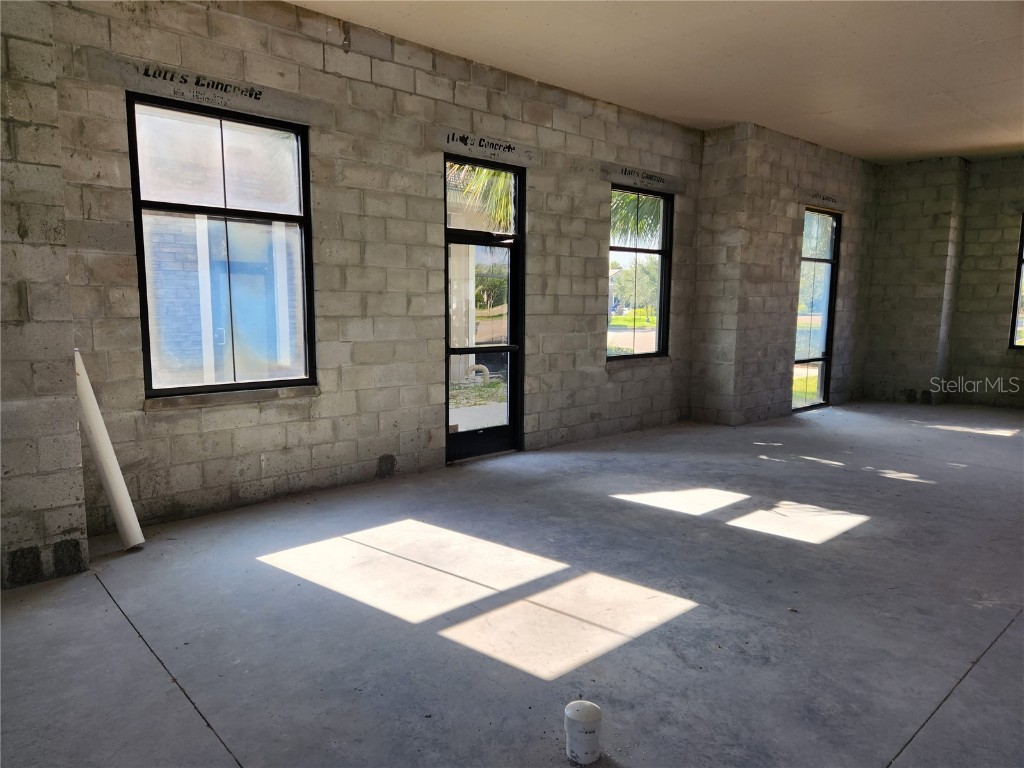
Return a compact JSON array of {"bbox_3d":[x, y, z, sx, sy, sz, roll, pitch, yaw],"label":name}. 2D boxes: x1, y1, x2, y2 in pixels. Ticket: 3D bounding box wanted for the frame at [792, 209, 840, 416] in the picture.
[{"bbox_3d":[4.330,-1.047,9.816,1.250,2.820,0.120,-6,9,-42],"label":"frame"}]

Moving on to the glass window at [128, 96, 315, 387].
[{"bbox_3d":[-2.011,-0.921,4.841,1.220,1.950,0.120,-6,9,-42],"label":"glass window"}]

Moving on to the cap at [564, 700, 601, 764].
[{"bbox_3d":[0.236,1.157,2.264,0.116,0.151,0.116,0,7,0],"label":"cap"}]

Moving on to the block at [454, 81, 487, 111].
[{"bbox_3d":[-0.417,-2.551,6.104,0.398,0.195,0.190,-6,9,-42],"label":"block"}]

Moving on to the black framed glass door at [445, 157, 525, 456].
[{"bbox_3d":[-0.273,-0.665,6.458,0.982,2.784,0.130,-6,9,-42],"label":"black framed glass door"}]

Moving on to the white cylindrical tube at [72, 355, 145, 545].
[{"bbox_3d":[-2.493,0.391,4.136,0.114,1.252,0.114,-18,-4,-40],"label":"white cylindrical tube"}]

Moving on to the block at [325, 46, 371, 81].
[{"bbox_3d":[-1.316,-2.461,5.285,0.398,0.195,0.190,-6,9,-42],"label":"block"}]

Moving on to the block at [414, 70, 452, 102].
[{"bbox_3d":[-0.723,-2.540,5.863,0.397,0.194,0.194,-6,9,-42],"label":"block"}]

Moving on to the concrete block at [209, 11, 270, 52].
[{"bbox_3d":[-1.915,-2.401,4.739,0.398,0.195,0.190,-6,9,-42],"label":"concrete block"}]

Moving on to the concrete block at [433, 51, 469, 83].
[{"bbox_3d":[-0.588,-2.756,5.960,0.397,0.194,0.194,-6,9,-42],"label":"concrete block"}]

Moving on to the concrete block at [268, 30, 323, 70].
[{"bbox_3d":[-1.615,-2.431,5.012,0.398,0.195,0.190,-6,9,-42],"label":"concrete block"}]

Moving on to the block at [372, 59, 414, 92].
[{"bbox_3d":[-1.024,-2.513,5.591,0.397,0.194,0.194,-6,9,-42],"label":"block"}]

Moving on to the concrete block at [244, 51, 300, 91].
[{"bbox_3d":[-1.767,-2.215,4.901,0.398,0.195,0.190,-6,9,-42],"label":"concrete block"}]

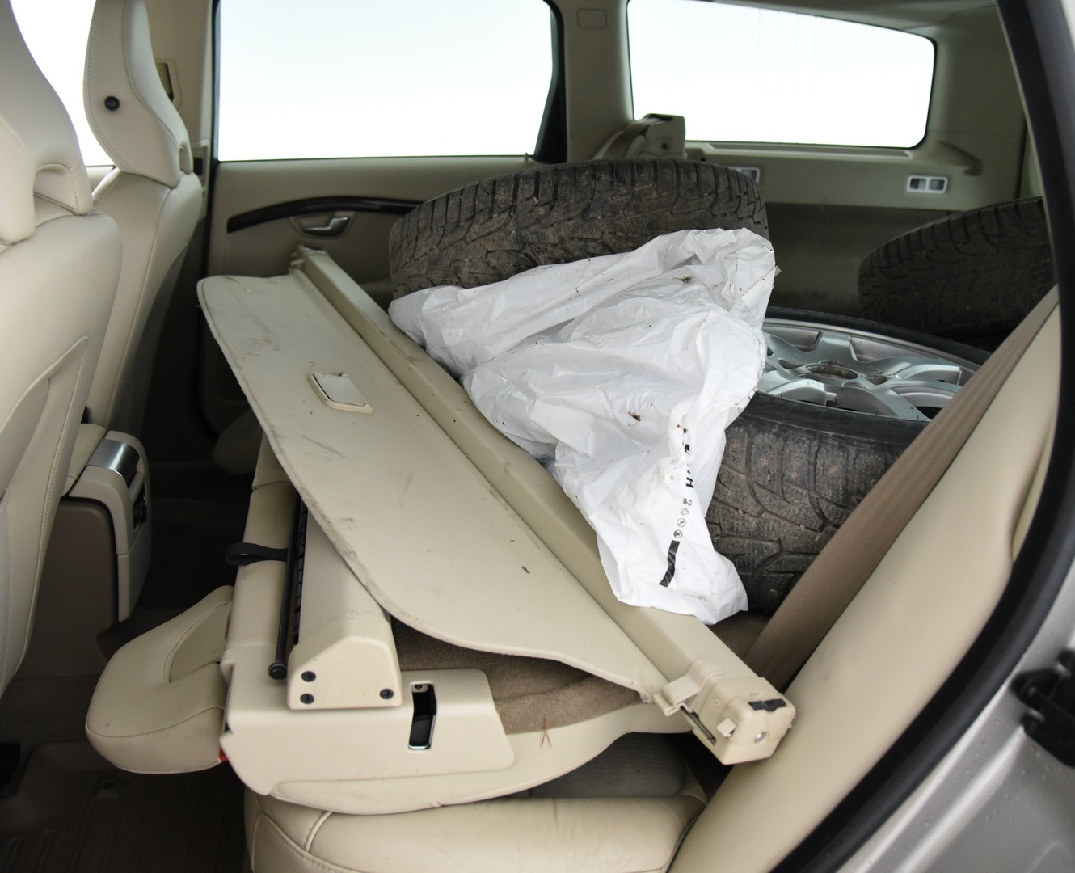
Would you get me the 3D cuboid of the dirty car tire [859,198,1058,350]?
[{"bbox_3d":[0.900,-0.235,1.540,0.665,0.215,0.665,1,-6,0],"label":"dirty car tire"}]

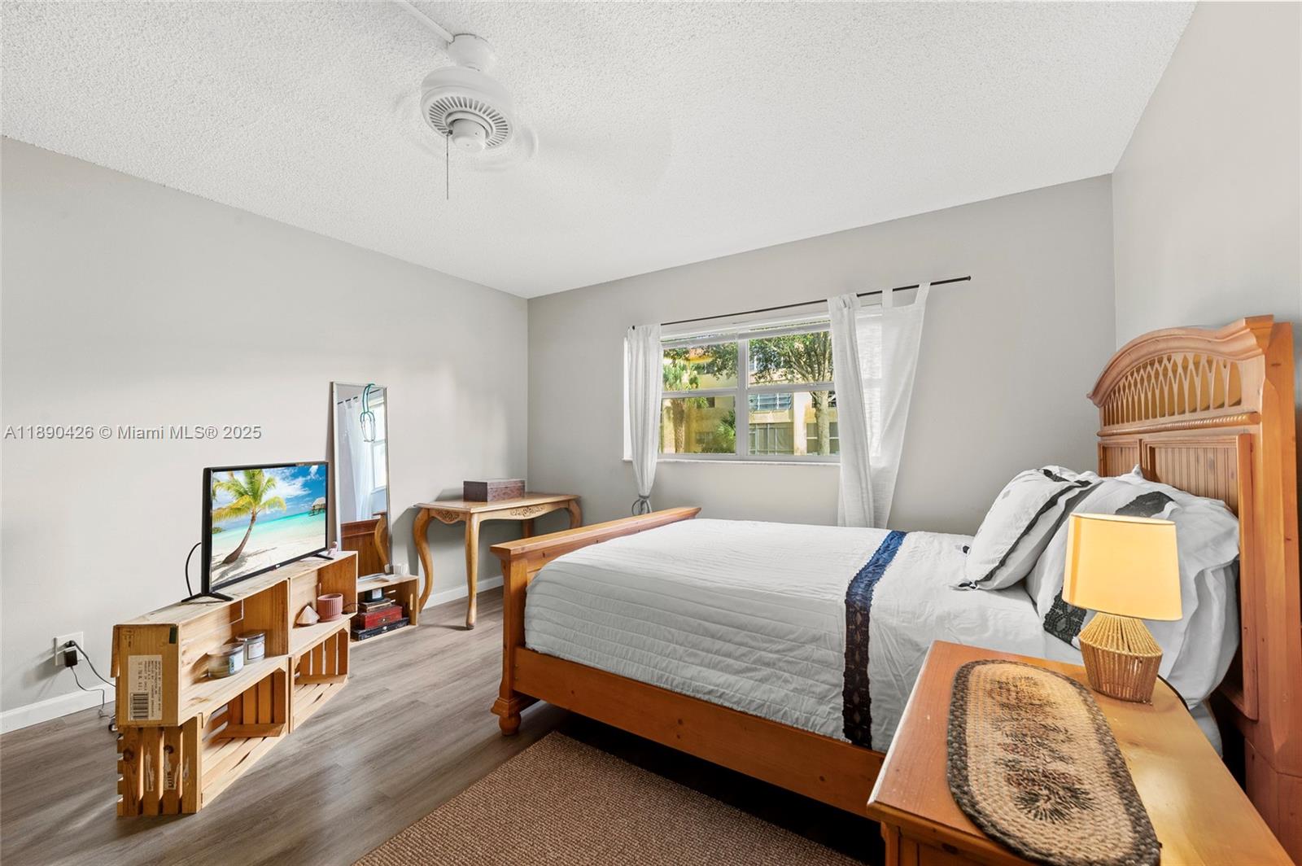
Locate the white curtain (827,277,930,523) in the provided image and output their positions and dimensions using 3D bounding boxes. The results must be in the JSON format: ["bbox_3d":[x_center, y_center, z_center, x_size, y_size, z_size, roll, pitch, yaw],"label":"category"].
[{"bbox_3d":[1.275,0.057,3.033,0.530,1.730,0.120,-1,-1,34],"label":"white curtain"}]

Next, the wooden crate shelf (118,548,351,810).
[{"bbox_3d":[-1.578,0.910,2.203,0.240,0.616,1.085,0,-1,-2],"label":"wooden crate shelf"}]

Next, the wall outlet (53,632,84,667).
[{"bbox_3d":[-2.517,0.938,2.349,0.012,0.122,0.080,-1,-1,31],"label":"wall outlet"}]

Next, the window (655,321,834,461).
[{"bbox_3d":[0.582,-0.262,3.657,1.820,0.920,0.100,-1,-1,34],"label":"window"}]

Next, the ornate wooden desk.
[{"bbox_3d":[-1.101,0.869,4.020,0.580,0.750,1.060,-1,-1,31],"label":"ornate wooden desk"}]

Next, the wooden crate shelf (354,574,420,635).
[{"bbox_3d":[-1.713,1.082,3.344,0.240,0.307,0.457,-1,-1,31],"label":"wooden crate shelf"}]

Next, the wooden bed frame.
[{"bbox_3d":[0.697,0.460,2.326,2.250,1.505,1.700,-1,-1,33],"label":"wooden bed frame"}]

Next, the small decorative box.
[{"bbox_3d":[-1.169,0.427,4.061,0.245,0.137,0.350,-1,-1,31],"label":"small decorative box"}]

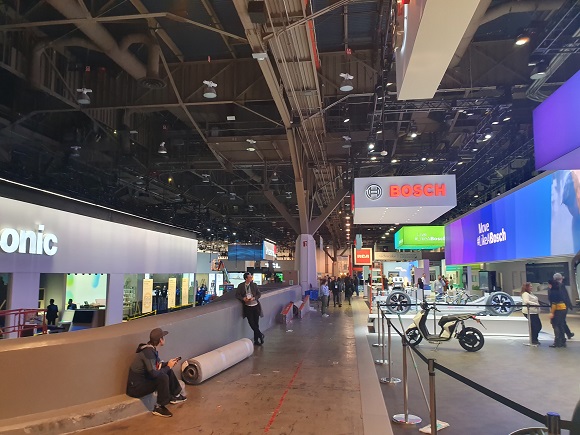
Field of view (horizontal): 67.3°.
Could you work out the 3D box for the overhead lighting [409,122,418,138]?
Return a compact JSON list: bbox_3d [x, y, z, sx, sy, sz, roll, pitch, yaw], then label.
[{"bbox_3d":[5.812,-4.094,20.500,0.420,0.680,0.420,-1,-7,8],"label":"overhead lighting"}]

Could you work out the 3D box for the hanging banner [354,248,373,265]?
[{"bbox_3d":[8.629,4.601,51.000,2.110,1.990,0.250,-1,-7,8],"label":"hanging banner"}]

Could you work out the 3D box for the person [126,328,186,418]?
[{"bbox_3d":[-1.750,1.956,5.647,0.750,1.040,0.560,-1,-7,6],"label":"person"}]

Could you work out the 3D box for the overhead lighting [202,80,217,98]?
[{"bbox_3d":[-3.161,-5.099,17.354,0.520,0.620,0.520,-1,-7,8],"label":"overhead lighting"}]

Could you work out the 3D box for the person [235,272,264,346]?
[{"bbox_3d":[-0.985,2.238,10.702,0.620,1.750,0.500,4,-8,-27],"label":"person"}]

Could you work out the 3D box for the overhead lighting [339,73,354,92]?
[{"bbox_3d":[2.155,-5.189,16.652,0.520,0.620,0.520,-1,-7,8],"label":"overhead lighting"}]

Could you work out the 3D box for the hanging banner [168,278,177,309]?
[{"bbox_3d":[-8.490,5.506,31.556,0.080,2.200,1.150,-1,-7,11],"label":"hanging banner"}]

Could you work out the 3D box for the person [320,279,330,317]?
[{"bbox_3d":[1.453,3.256,18.032,0.380,1.620,0.460,-5,-9,37],"label":"person"}]

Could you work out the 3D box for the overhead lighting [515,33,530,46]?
[{"bbox_3d":[7.045,-5.379,13.200,0.420,0.400,0.420,-1,-7,8],"label":"overhead lighting"}]

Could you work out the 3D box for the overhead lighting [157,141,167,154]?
[{"bbox_3d":[-8.500,-4.668,29.194,0.580,0.680,0.580,-1,-7,8],"label":"overhead lighting"}]

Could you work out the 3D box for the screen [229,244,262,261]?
[{"bbox_3d":[-5.479,4.376,54.000,4.280,1.980,0.300,-1,-7,8],"label":"screen"}]

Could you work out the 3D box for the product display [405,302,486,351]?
[{"bbox_3d":[3.541,2.504,10.148,1.850,1.100,0.680,-3,-8,25],"label":"product display"}]

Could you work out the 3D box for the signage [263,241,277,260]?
[{"bbox_3d":[-2.836,4.582,59.401,0.400,2.400,8.800,-1,-7,11],"label":"signage"}]

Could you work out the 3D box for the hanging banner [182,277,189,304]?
[{"bbox_3d":[-8.141,5.824,34.161,0.080,2.050,1.300,-1,-7,8],"label":"hanging banner"}]

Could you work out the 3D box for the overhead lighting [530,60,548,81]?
[{"bbox_3d":[10.219,-6.065,17.913,0.600,0.620,0.580,-1,-7,8],"label":"overhead lighting"}]

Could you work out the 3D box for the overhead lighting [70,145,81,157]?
[{"bbox_3d":[-12.799,-4.006,26.092,0.500,0.620,0.500,-1,-7,8],"label":"overhead lighting"}]

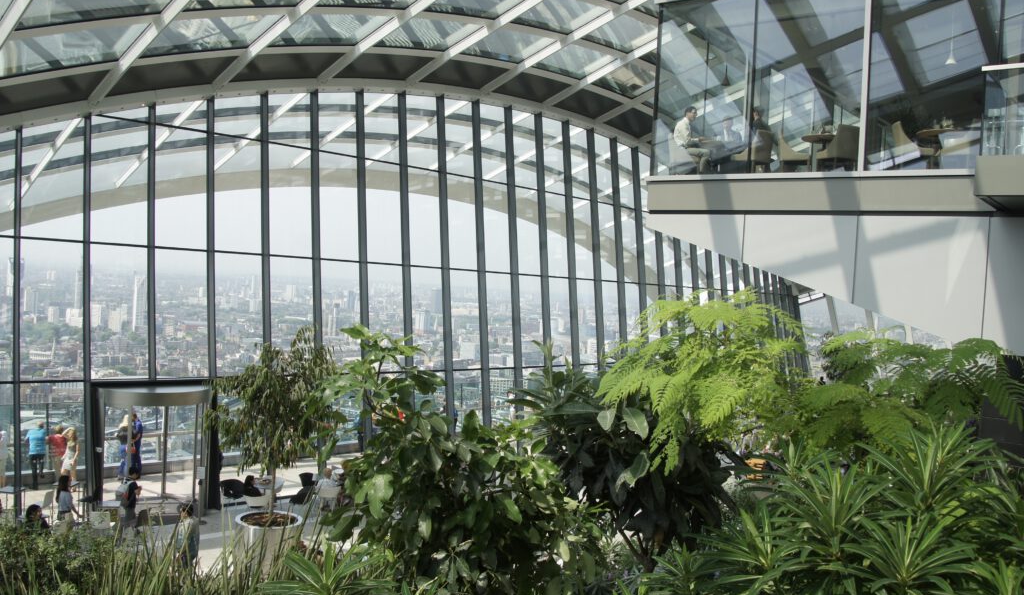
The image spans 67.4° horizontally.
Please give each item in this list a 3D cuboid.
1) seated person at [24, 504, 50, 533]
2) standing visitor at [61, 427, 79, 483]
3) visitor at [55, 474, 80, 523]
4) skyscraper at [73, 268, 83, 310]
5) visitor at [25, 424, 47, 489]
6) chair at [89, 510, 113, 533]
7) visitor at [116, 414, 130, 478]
[{"bbox_3d":[-8.976,4.528,14.412,0.750,1.250,0.520,3,1,-21],"label":"seated person"},{"bbox_3d":[-11.231,4.075,19.531,0.460,1.530,0.360,3,1,-12],"label":"standing visitor"},{"bbox_3d":[-8.836,4.335,15.192,0.420,1.630,0.480,2,1,-39],"label":"visitor"},{"bbox_3d":[-1073.971,-12.445,1910.000,28.000,122.000,24.000,3,1,-30],"label":"skyscraper"},{"bbox_3d":[-11.974,3.940,19.339,0.560,1.730,0.460,2,1,-27],"label":"visitor"},{"bbox_3d":[-8.458,4.753,15.749,0.480,0.820,0.520,3,1,-27],"label":"chair"},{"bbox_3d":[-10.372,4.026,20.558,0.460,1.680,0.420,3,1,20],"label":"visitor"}]

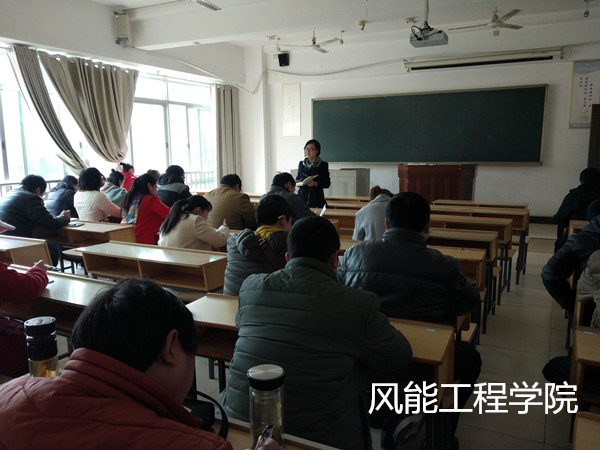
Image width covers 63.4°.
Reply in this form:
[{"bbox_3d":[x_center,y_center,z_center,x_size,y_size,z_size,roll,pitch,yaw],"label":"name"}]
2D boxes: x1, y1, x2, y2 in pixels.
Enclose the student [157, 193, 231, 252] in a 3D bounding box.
[{"bbox_3d":[-0.813,0.316,3.945,0.520,1.130,0.610,4,10,28],"label":"student"}]

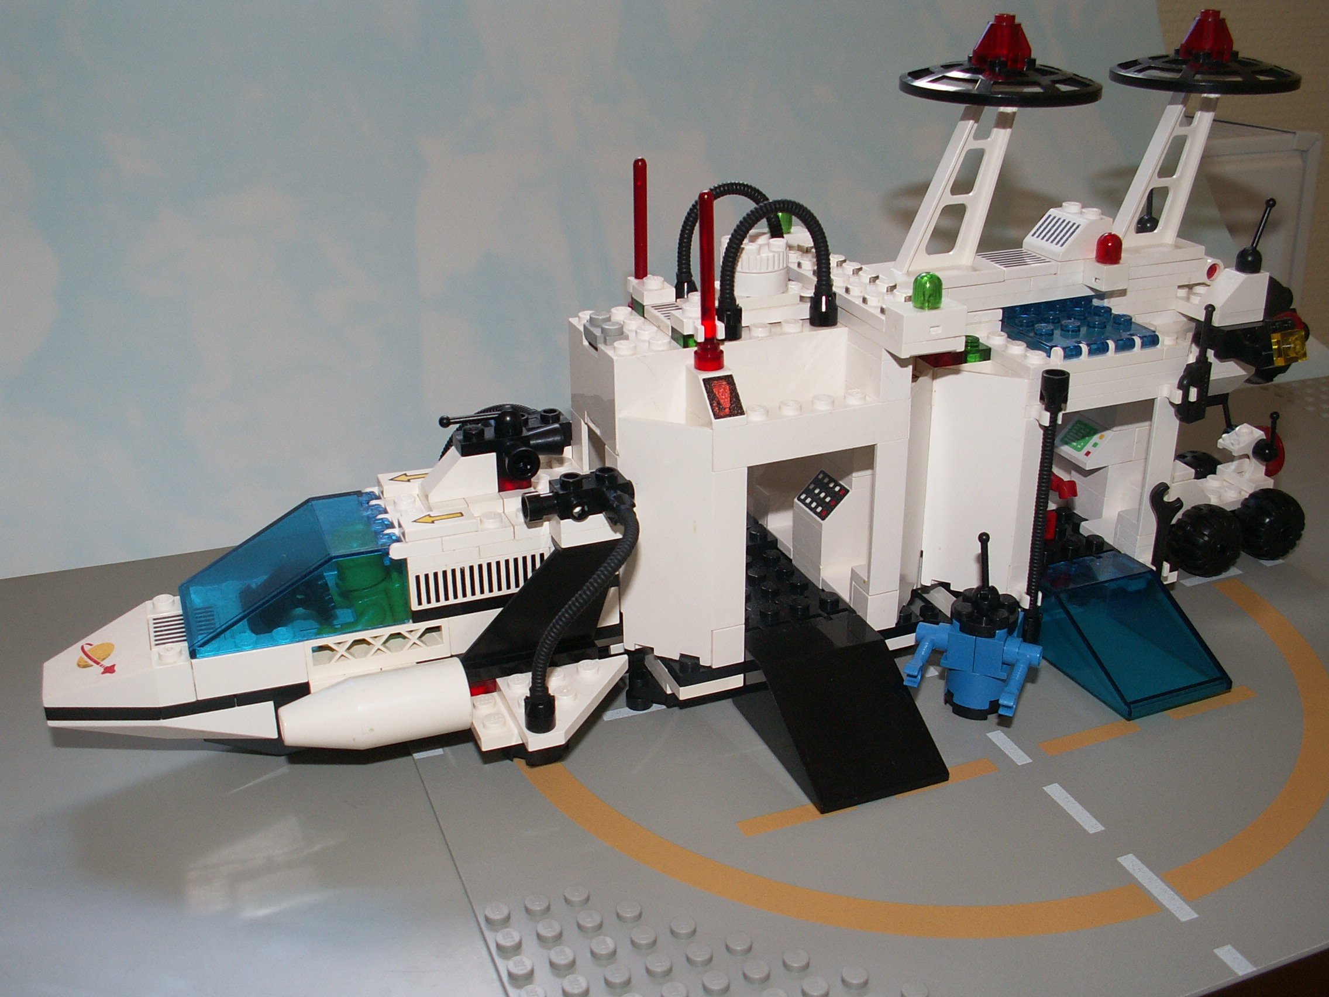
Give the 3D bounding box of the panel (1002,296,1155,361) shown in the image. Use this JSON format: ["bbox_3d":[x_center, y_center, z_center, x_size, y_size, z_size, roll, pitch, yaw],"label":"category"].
[{"bbox_3d":[0.102,-0.042,0.334,0.032,0.005,0.031,-10,26,-18],"label":"panel"}]

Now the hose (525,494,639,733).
[{"bbox_3d":[-0.018,0.024,0.289,0.032,0.044,0.023,-10,26,-18],"label":"hose"}]

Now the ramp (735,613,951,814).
[{"bbox_3d":[0.040,0.047,0.308,0.032,0.019,0.048,-10,26,-18],"label":"ramp"}]

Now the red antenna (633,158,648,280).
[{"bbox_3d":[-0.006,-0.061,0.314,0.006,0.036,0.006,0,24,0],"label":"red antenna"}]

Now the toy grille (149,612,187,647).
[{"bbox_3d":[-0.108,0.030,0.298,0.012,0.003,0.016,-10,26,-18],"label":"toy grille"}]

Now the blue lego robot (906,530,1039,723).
[{"bbox_3d":[0.074,0.030,0.313,0.030,0.046,0.022,10,27,24],"label":"blue lego robot"}]

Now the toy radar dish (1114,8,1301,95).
[{"bbox_3d":[0.136,-0.114,0.338,0.048,0.019,0.048,0,24,0],"label":"toy radar dish"}]

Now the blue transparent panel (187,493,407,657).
[{"bbox_3d":[-0.084,0.016,0.299,0.048,0.019,0.032,-10,25,-20],"label":"blue transparent panel"}]

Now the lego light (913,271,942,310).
[{"bbox_3d":[0.058,-0.045,0.293,0.007,0.007,0.007,0,24,0],"label":"lego light"}]

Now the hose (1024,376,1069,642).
[{"bbox_3d":[0.091,0.004,0.325,0.007,0.074,0.007,-10,26,-18],"label":"hose"}]

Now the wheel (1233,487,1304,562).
[{"bbox_3d":[0.176,0.008,0.390,0.021,0.021,0.015,-10,26,-18],"label":"wheel"}]

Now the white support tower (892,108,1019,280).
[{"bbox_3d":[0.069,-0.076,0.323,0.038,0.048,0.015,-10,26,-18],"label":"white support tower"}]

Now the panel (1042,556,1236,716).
[{"bbox_3d":[0.117,0.033,0.340,0.032,0.019,0.048,-10,25,-20],"label":"panel"}]

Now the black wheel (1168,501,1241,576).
[{"bbox_3d":[0.153,0.012,0.380,0.021,0.021,0.015,-10,26,-18],"label":"black wheel"}]

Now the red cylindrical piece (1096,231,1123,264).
[{"bbox_3d":[0.105,-0.059,0.317,0.007,0.007,0.007,-10,25,-20],"label":"red cylindrical piece"}]

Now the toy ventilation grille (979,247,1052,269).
[{"bbox_3d":[0.086,-0.058,0.333,0.016,0.003,0.016,-10,25,-20],"label":"toy ventilation grille"}]

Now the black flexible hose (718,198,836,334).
[{"bbox_3d":[0.025,-0.051,0.294,0.030,0.029,0.007,-10,25,-20],"label":"black flexible hose"}]

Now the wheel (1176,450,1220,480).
[{"bbox_3d":[0.165,-0.005,0.421,0.021,0.021,0.012,-10,25,-20],"label":"wheel"}]

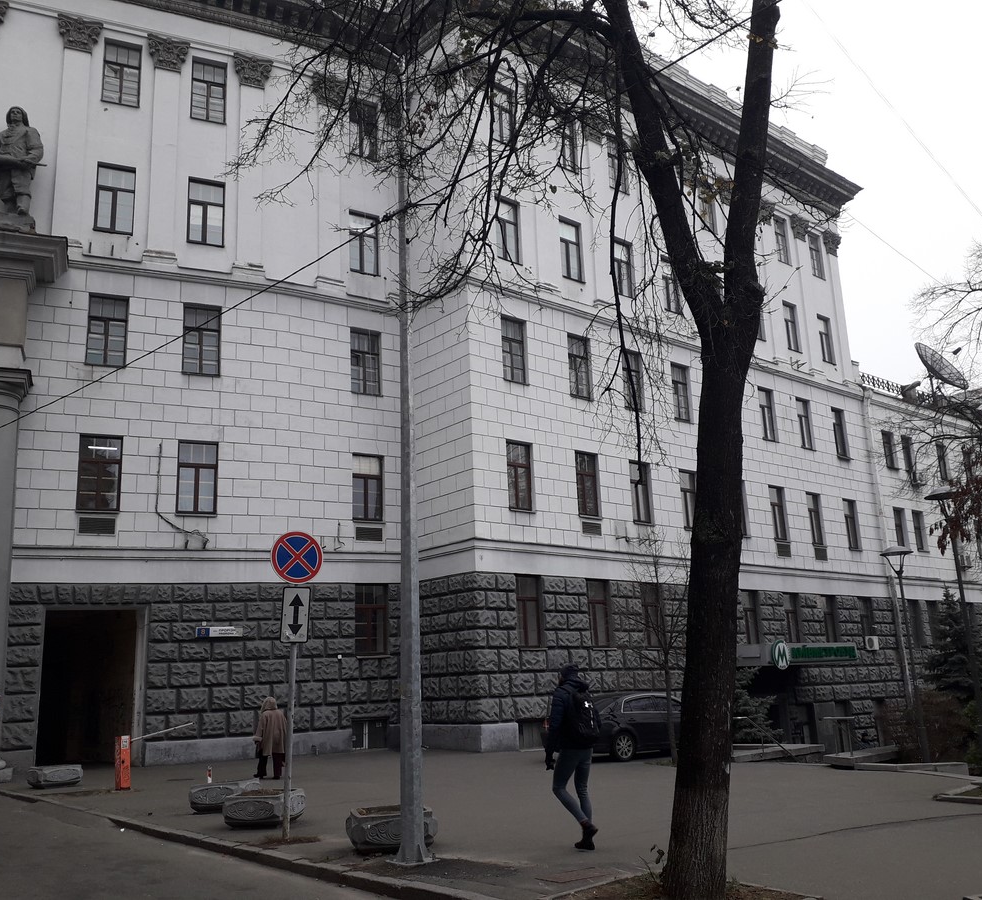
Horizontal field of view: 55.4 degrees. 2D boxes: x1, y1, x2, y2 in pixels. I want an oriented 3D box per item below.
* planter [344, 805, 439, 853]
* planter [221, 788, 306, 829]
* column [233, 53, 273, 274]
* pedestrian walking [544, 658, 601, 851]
[{"bbox_3d":[-0.987,3.819,9.439,0.900,0.390,0.640,0,-15,-10],"label":"planter"},{"bbox_3d":[-2.839,4.485,11.706,0.900,0.390,0.640,-6,-15,12],"label":"planter"},{"bbox_3d":[-7.548,-9.108,29.586,1.200,7.600,0.500,4,-16,-23],"label":"column"},{"bbox_3d":[0.798,3.016,9.265,0.580,1.740,0.520,-14,-19,39],"label":"pedestrian walking"}]

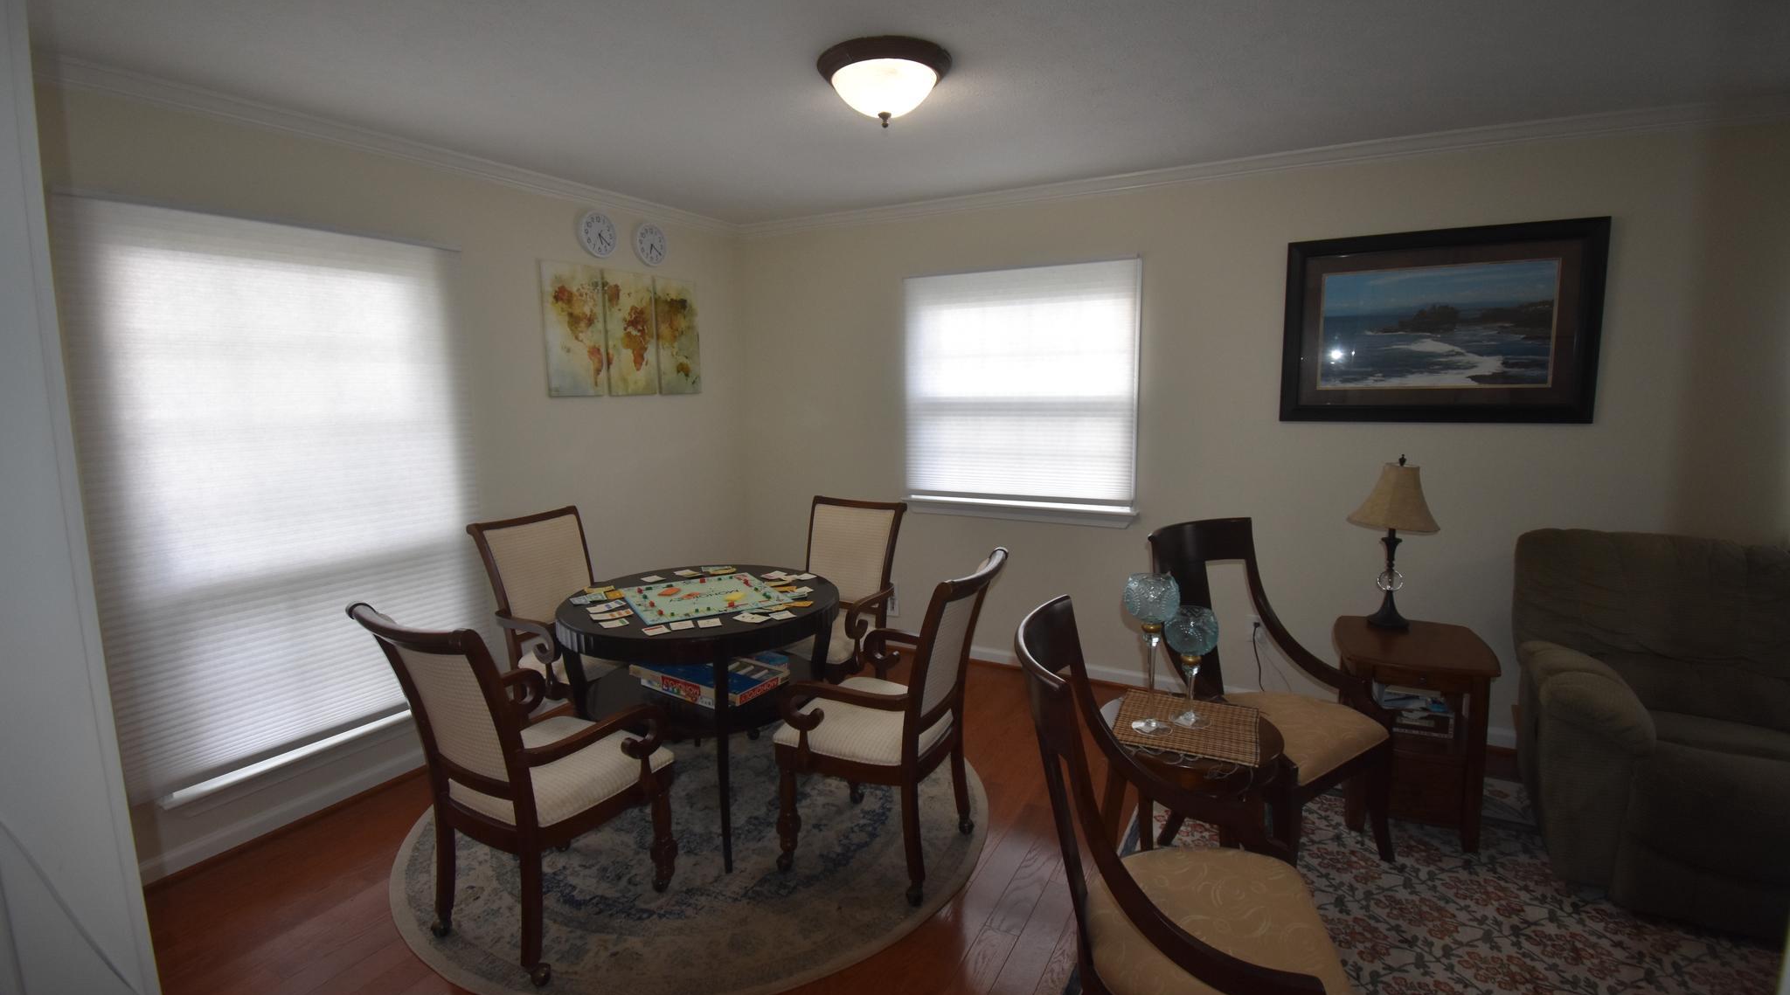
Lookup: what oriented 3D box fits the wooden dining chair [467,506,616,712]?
[{"bbox_3d":[-1.264,0.588,3.014,0.630,0.980,0.580,4,9,27],"label":"wooden dining chair"}]

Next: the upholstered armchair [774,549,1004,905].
[{"bbox_3d":[-0.009,0.678,2.371,0.630,0.980,0.580,4,9,27],"label":"upholstered armchair"}]

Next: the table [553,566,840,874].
[{"bbox_3d":[-0.715,0.739,2.790,0.995,0.760,0.995,-1,8,0],"label":"table"}]

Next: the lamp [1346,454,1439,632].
[{"bbox_3d":[1.810,0.159,2.702,0.280,0.630,0.280,4,9,27],"label":"lamp"}]

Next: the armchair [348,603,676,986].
[{"bbox_3d":[-1.010,0.729,2.088,0.570,0.990,0.610,4,9,28],"label":"armchair"}]

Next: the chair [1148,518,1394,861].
[{"bbox_3d":[1.161,0.651,2.370,0.550,1.010,0.610,-6,10,-32],"label":"chair"}]

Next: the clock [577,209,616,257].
[{"bbox_3d":[-1.418,-1.262,3.575,0.040,0.222,0.222,4,9,28],"label":"clock"}]

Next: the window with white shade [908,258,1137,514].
[{"bbox_3d":[0.582,-0.563,3.757,1.215,1.160,0.050,4,9,28],"label":"window with white shade"}]

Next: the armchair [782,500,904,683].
[{"bbox_3d":[-0.299,0.546,3.276,0.570,0.990,0.610,4,9,28],"label":"armchair"}]

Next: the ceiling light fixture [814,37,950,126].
[{"bbox_3d":[-0.026,-1.178,2.208,0.385,0.175,0.385,-1,8,0],"label":"ceiling light fixture"}]

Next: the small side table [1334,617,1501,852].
[{"bbox_3d":[1.785,0.795,2.614,0.430,0.600,0.520,4,9,27],"label":"small side table"}]

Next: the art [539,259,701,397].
[{"bbox_3d":[-1.343,-0.829,3.794,0.025,0.620,1.000,4,9,27],"label":"art"}]

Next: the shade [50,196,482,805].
[{"bbox_3d":[-2.003,-0.031,2.601,0.050,1.765,1.160,4,9,28],"label":"shade"}]

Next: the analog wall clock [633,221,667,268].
[{"bbox_3d":[-1.260,-1.309,3.863,0.040,0.230,0.230,4,9,27],"label":"analog wall clock"}]

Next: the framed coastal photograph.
[{"bbox_3d":[2.093,-0.661,2.904,1.030,0.735,0.040,4,9,27],"label":"framed coastal photograph"}]

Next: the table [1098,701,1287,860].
[{"bbox_3d":[0.827,0.918,2.137,0.480,0.550,0.480,4,9,27],"label":"table"}]

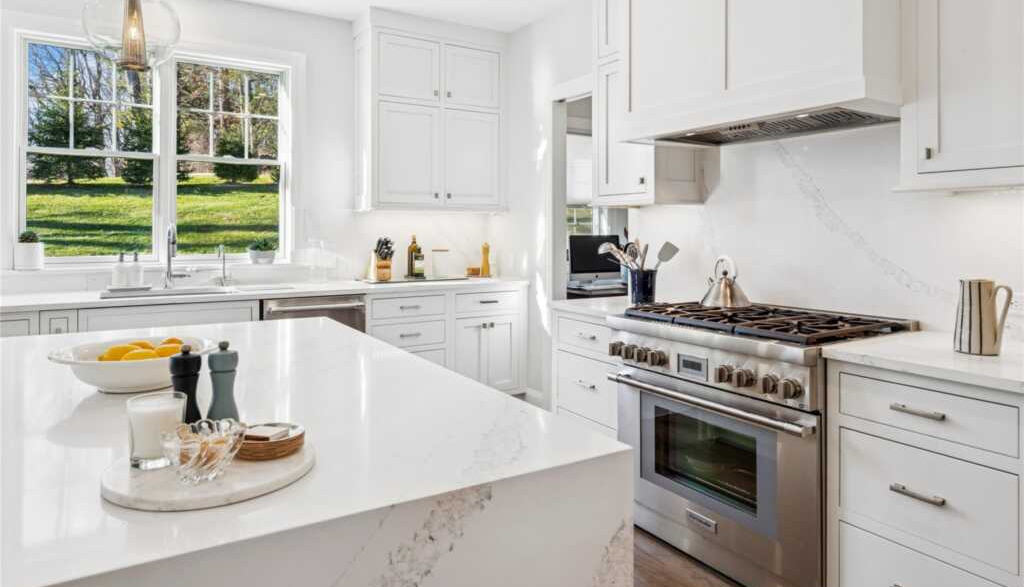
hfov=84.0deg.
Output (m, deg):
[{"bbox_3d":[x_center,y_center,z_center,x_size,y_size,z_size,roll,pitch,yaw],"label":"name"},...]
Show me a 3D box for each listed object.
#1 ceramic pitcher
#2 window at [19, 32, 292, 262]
[{"bbox_3d":[1.448,0.071,1.745,0.115,0.220,0.150,-3,5,-41],"label":"ceramic pitcher"},{"bbox_3d":[-2.296,-0.881,3.759,1.510,1.400,0.110,-2,4,-29],"label":"window"}]

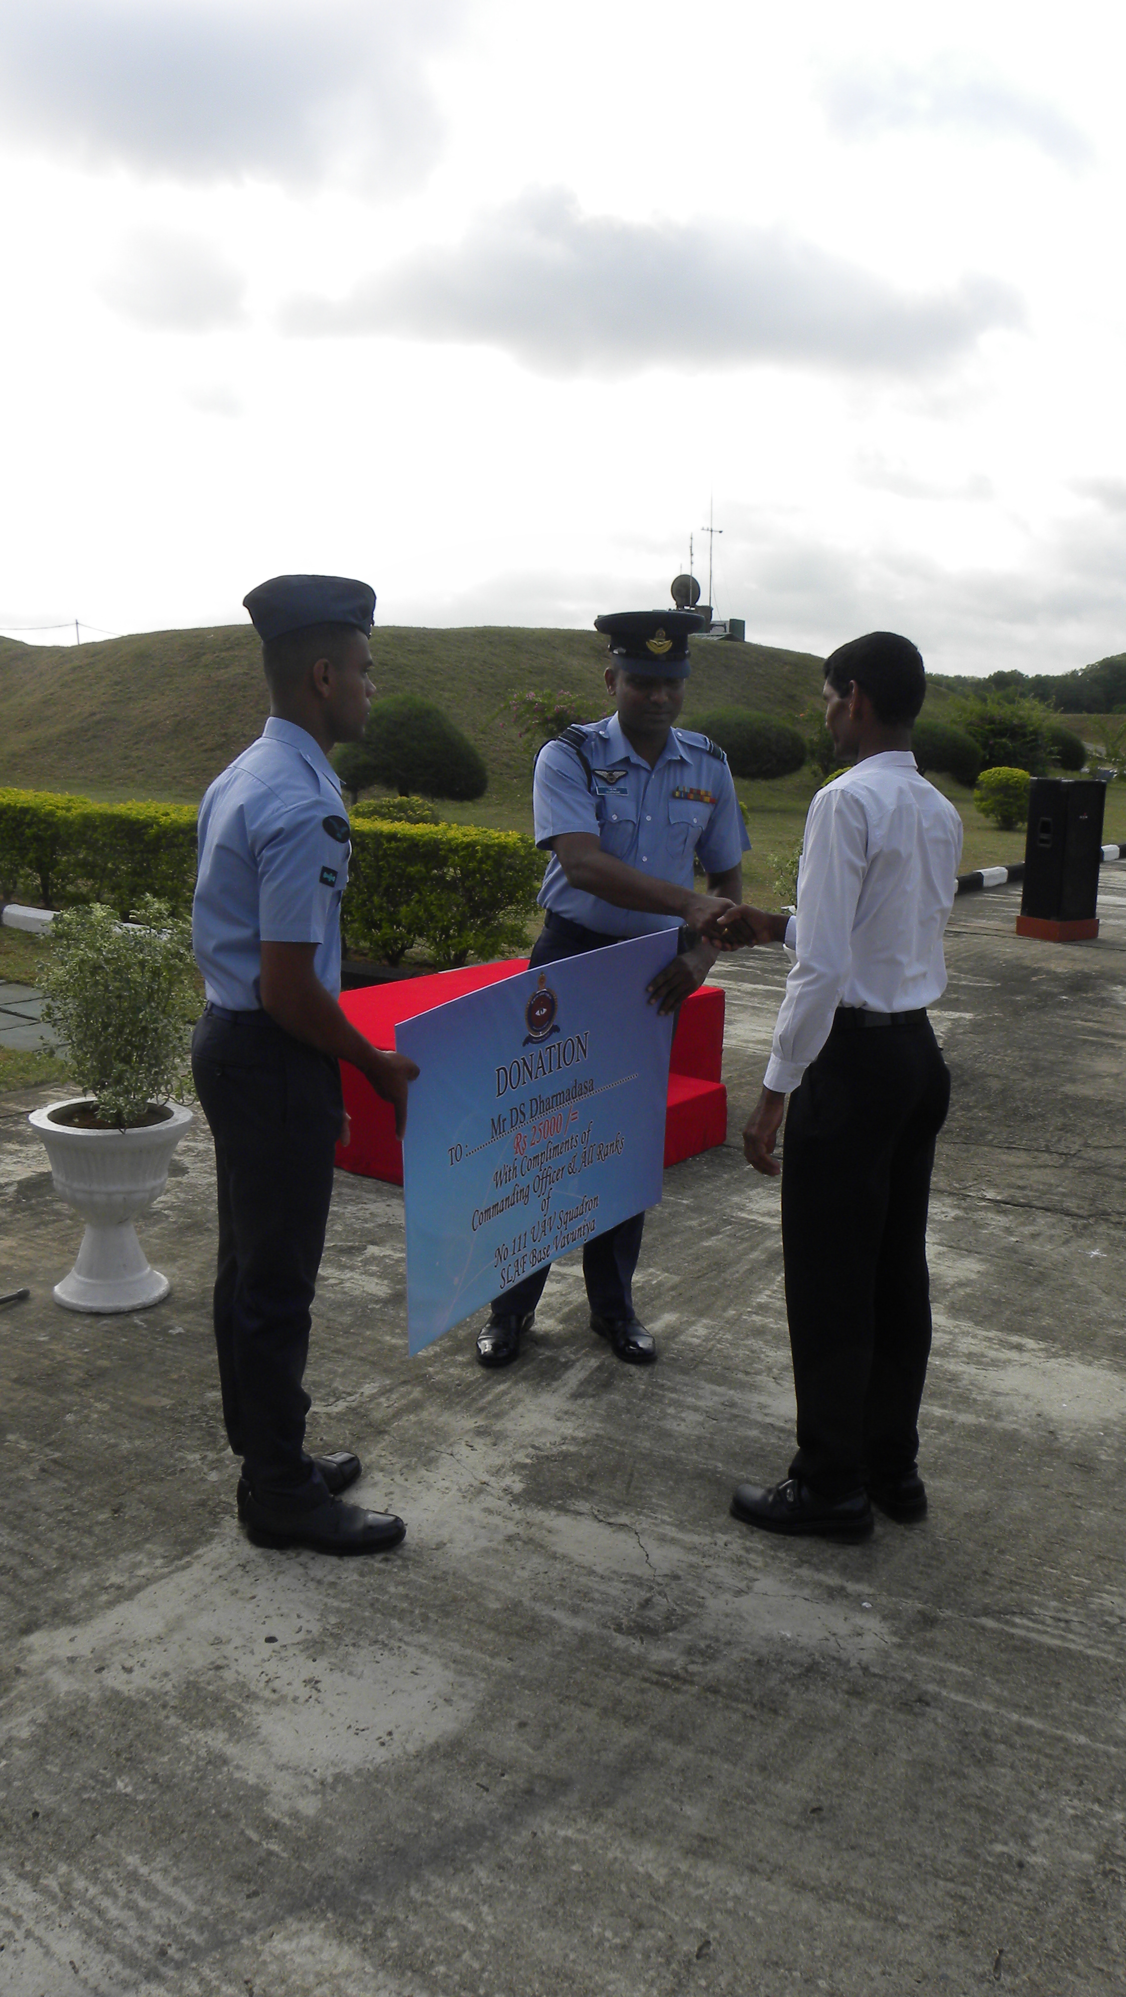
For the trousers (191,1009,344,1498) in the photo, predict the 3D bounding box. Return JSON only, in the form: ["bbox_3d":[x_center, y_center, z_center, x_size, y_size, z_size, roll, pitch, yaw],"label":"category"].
[{"bbox_3d":[-0.549,0.485,2.800,0.290,0.961,0.360,0,11,-11],"label":"trousers"}]

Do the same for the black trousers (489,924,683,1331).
[{"bbox_3d":[0.054,0.329,3.593,0.460,1.000,0.300,-1,12,-6],"label":"black trousers"}]

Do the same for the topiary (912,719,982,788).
[{"bbox_3d":[8.782,-5.975,36.470,2.600,1.600,2.600,2,11,0],"label":"topiary"}]

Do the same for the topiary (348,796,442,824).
[{"bbox_3d":[-1.399,-1.309,12.400,0.760,0.730,0.760,0,12,0],"label":"topiary"}]

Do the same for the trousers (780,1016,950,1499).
[{"bbox_3d":[0.575,0.499,2.877,0.300,0.964,0.350,7,12,24],"label":"trousers"}]

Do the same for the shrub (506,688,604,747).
[{"bbox_3d":[-0.089,-4.281,24.500,1.750,1.500,1.700,0,12,0],"label":"shrub"}]

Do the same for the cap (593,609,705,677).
[{"bbox_3d":[0.191,-0.801,3.369,0.260,0.150,0.285,0,11,-11],"label":"cap"}]

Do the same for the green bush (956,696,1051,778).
[{"bbox_3d":[9.050,-5.334,30.800,1.900,1.600,1.800,0,12,0],"label":"green bush"}]

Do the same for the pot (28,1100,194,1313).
[{"bbox_3d":[-1.184,0.544,3.905,0.425,0.475,0.425,0,12,0],"label":"pot"}]

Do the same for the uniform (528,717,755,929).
[{"bbox_3d":[0.181,-0.408,3.514,0.490,0.530,0.300,-1,11,-14],"label":"uniform"}]

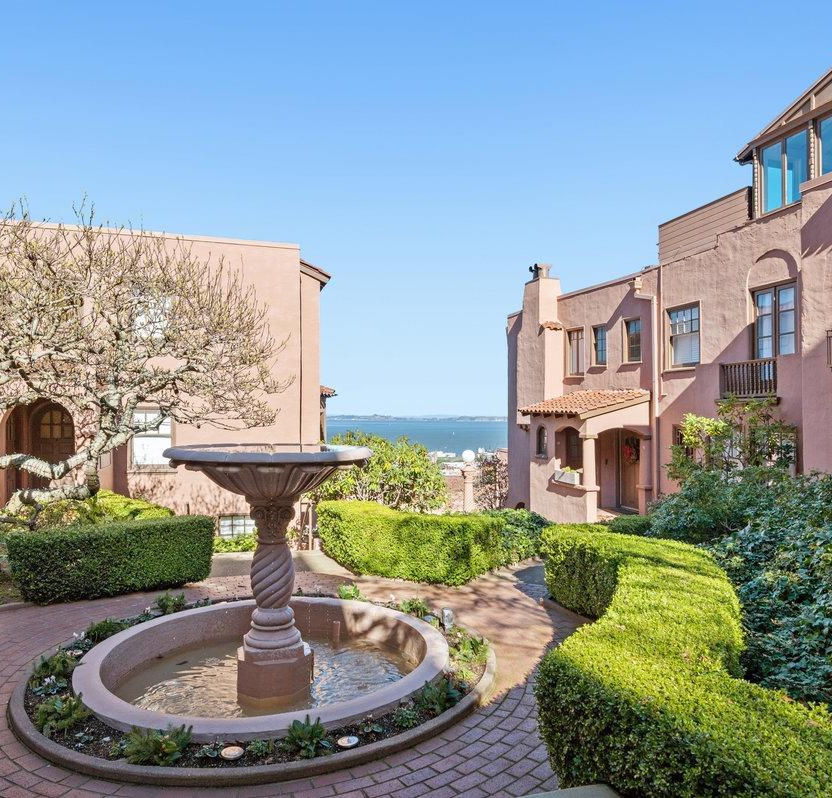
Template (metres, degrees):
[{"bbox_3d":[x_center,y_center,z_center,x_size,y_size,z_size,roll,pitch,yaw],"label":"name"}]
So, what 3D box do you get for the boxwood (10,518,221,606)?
[{"bbox_3d":[-3.290,1.698,6.577,1.922,0.700,0.650,1,-2,-29],"label":"boxwood"}]

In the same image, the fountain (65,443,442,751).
[{"bbox_3d":[-1.076,1.172,4.604,2.595,1.606,2.595,0,-2,0],"label":"fountain"}]

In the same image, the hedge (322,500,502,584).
[{"bbox_3d":[-0.059,1.681,7.225,2.250,0.770,1.150,-1,-2,19],"label":"hedge"}]

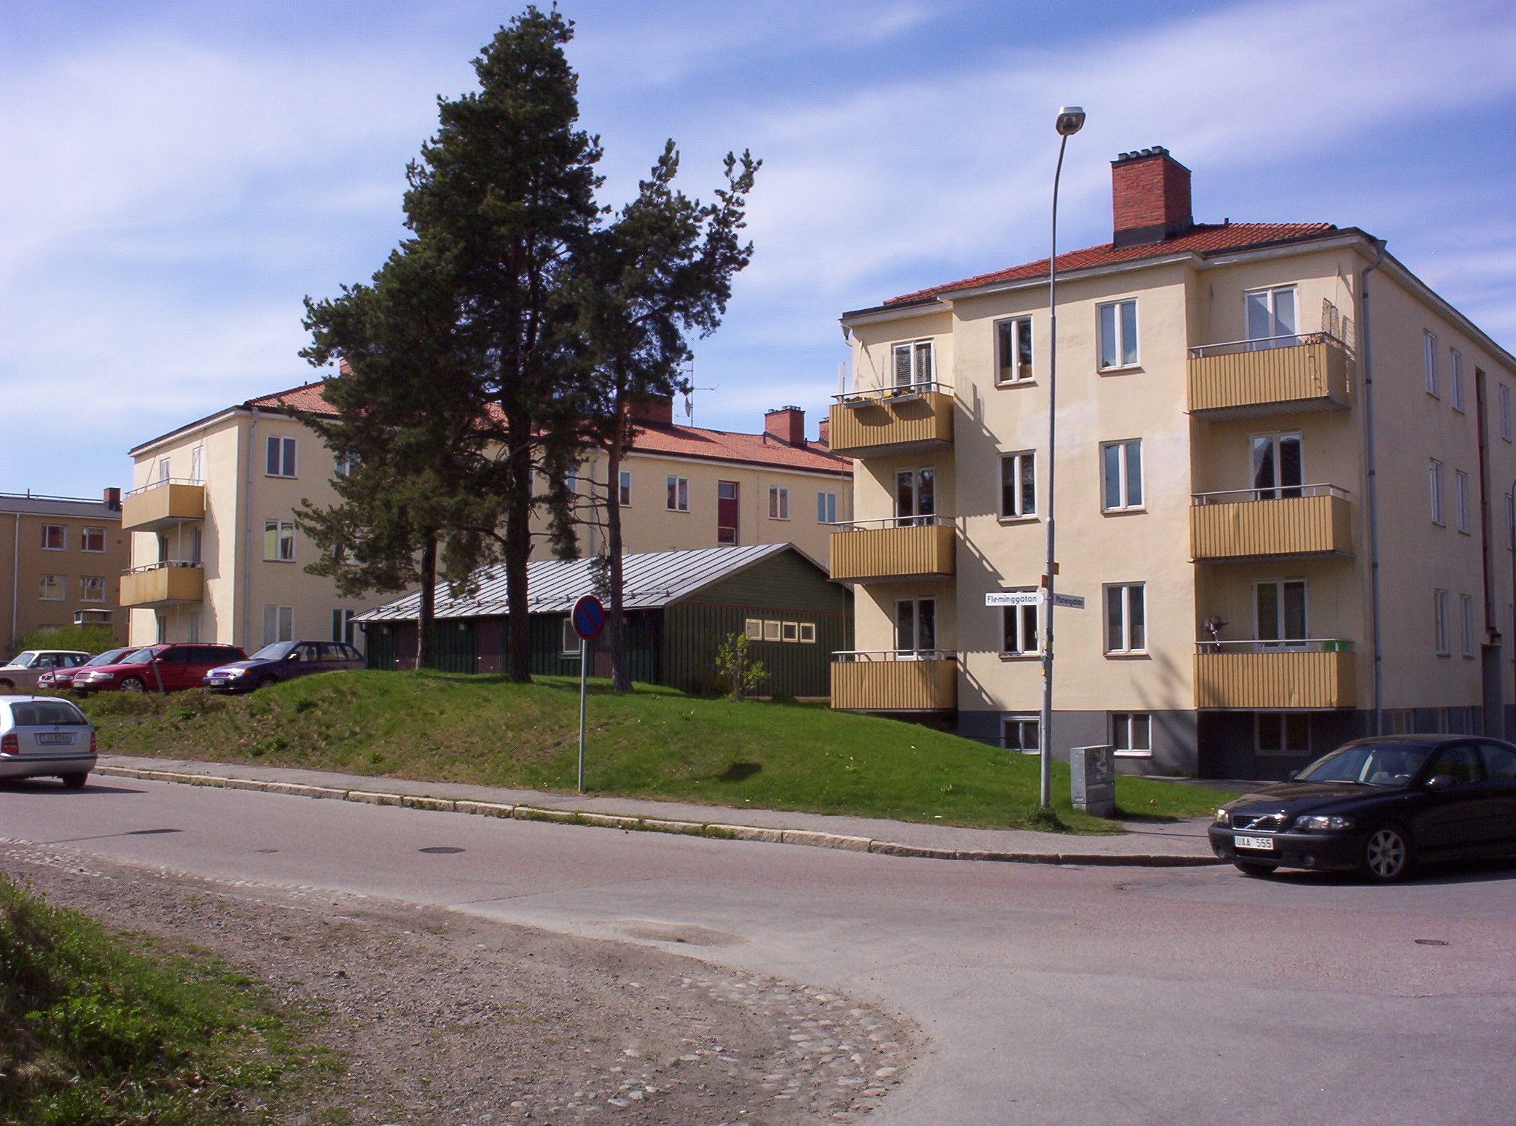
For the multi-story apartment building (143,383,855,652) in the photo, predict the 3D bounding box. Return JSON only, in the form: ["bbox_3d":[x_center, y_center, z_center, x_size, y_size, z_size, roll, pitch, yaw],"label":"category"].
[{"bbox_3d":[-9.126,0.615,62.763,27.000,9.500,11.000,4,-6,-37],"label":"multi-story apartment building"}]

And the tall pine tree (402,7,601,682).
[{"bbox_3d":[-4.840,-4.243,29.660,3.756,12.945,3.700,0,-5,0],"label":"tall pine tree"}]

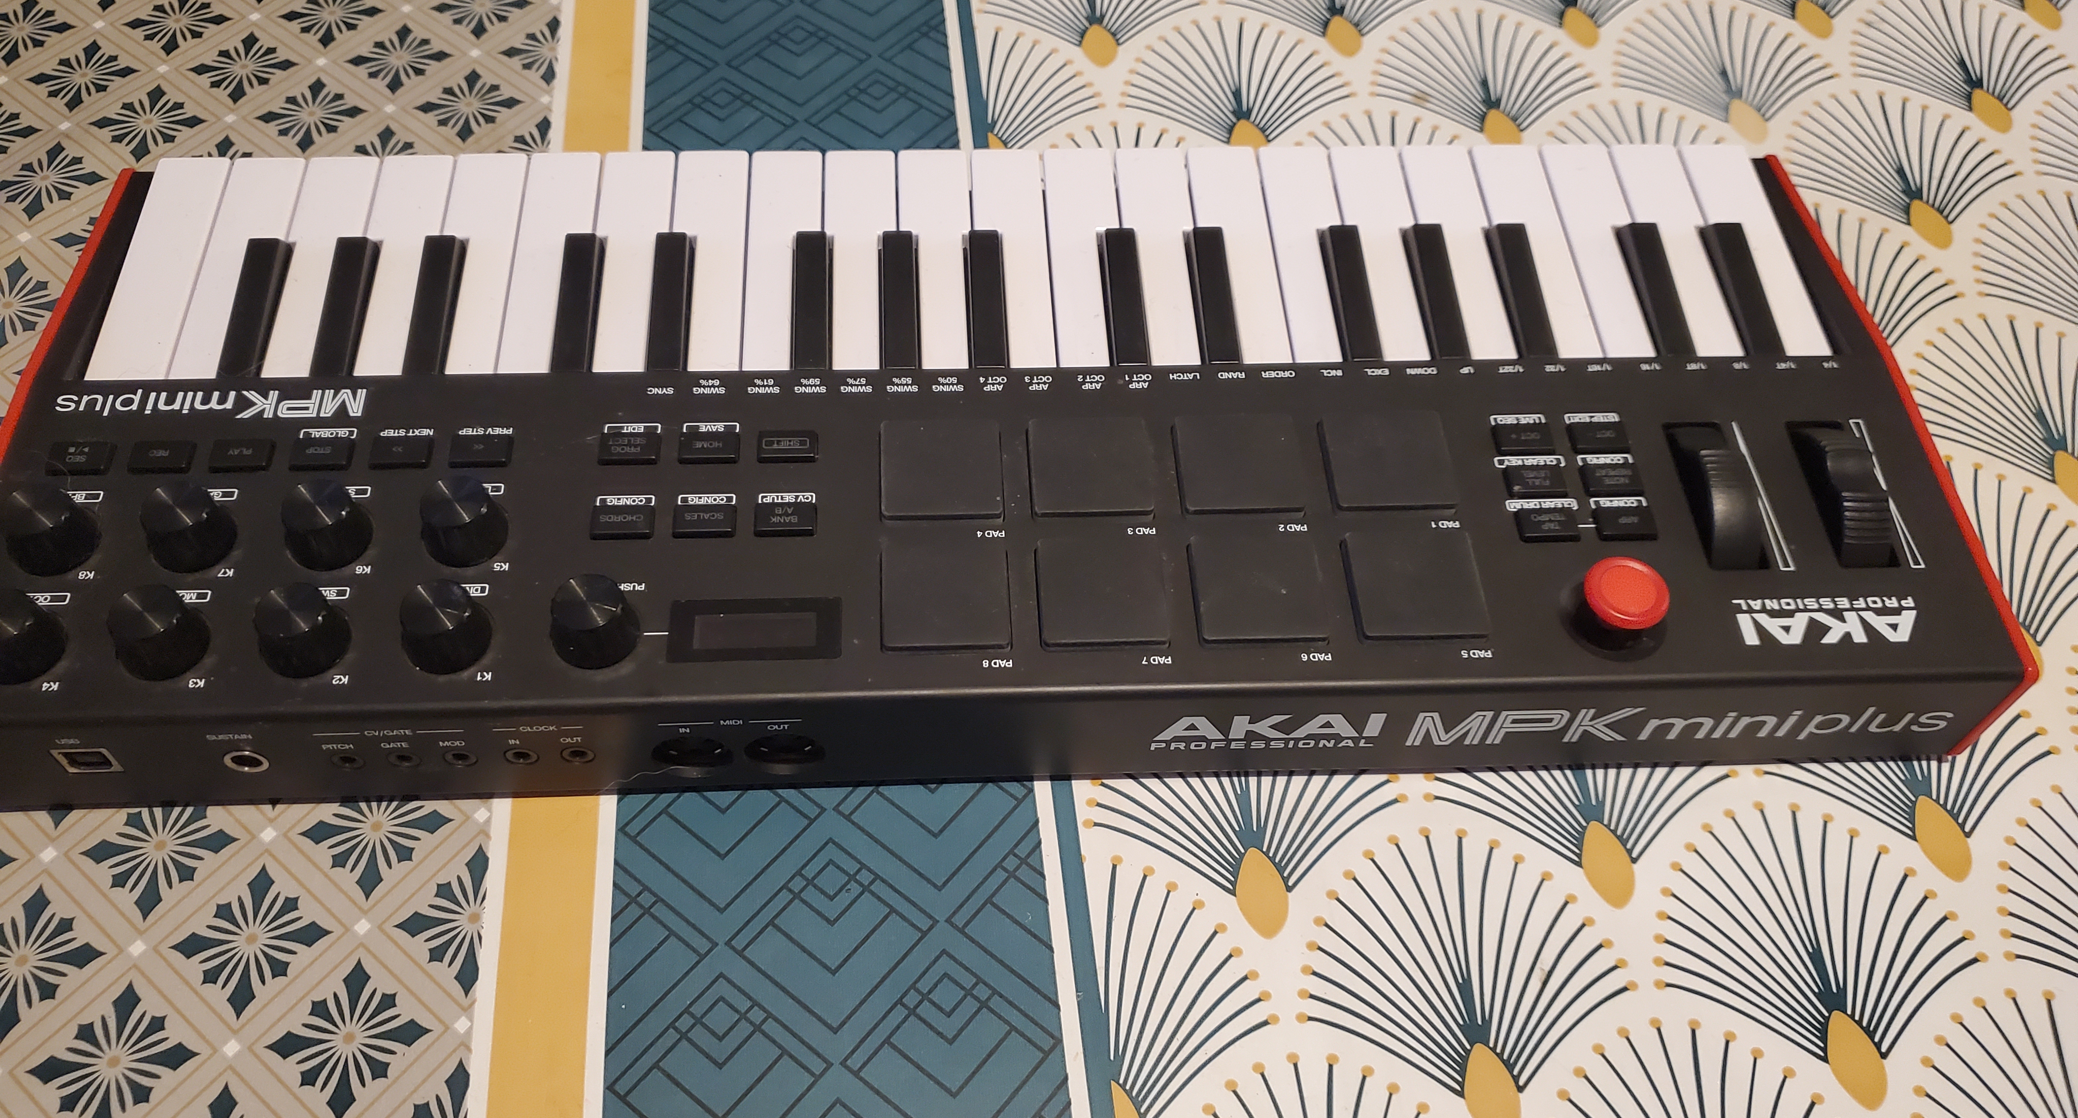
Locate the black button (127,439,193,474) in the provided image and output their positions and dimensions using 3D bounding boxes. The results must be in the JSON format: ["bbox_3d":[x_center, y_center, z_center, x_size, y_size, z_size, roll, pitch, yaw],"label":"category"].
[{"bbox_3d":[-0.208,-0.024,0.371,0.014,0.003,0.008,-1,56,-3],"label":"black button"}]

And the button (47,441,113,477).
[{"bbox_3d":[-0.223,-0.024,0.363,0.014,0.003,0.009,-1,56,-3],"label":"button"}]

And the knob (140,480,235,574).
[{"bbox_3d":[-0.191,-0.008,0.349,0.018,0.013,0.018,-1,57,-3],"label":"knob"}]

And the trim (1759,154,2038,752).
[{"bbox_3d":[0.216,-0.039,0.408,0.004,0.037,0.180,-1,58,-3],"label":"trim"}]

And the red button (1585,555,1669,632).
[{"bbox_3d":[0.129,0.007,0.343,0.018,0.006,0.018,-1,56,-3],"label":"red button"}]

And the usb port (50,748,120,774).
[{"bbox_3d":[-0.206,0.041,0.340,0.012,0.011,0.008,-1,54,-3],"label":"usb port"}]

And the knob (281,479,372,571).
[{"bbox_3d":[-0.164,-0.009,0.356,0.019,0.012,0.019,-1,56,-3],"label":"knob"}]

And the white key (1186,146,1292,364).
[{"bbox_3d":[0.053,-0.079,0.421,0.019,0.010,0.076,-1,59,-3],"label":"white key"}]

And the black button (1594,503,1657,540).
[{"bbox_3d":[0.139,-0.008,0.371,0.014,0.003,0.008,-1,56,-3],"label":"black button"}]

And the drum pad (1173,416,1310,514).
[{"bbox_3d":[0.048,-0.023,0.379,0.029,0.003,0.029,-1,56,-3],"label":"drum pad"}]

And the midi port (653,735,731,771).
[{"bbox_3d":[-0.080,0.042,0.363,0.018,0.017,0.008,-1,53,-3],"label":"midi port"}]

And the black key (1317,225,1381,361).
[{"bbox_3d":[0.082,-0.069,0.410,0.010,0.008,0.049,-1,58,-3],"label":"black key"}]

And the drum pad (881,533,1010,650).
[{"bbox_3d":[-0.021,0.008,0.355,0.029,0.003,0.029,-1,56,-3],"label":"drum pad"}]

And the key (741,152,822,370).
[{"bbox_3d":[-0.067,-0.076,0.419,0.019,0.011,0.084,-1,58,-3],"label":"key"}]

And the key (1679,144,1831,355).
[{"bbox_3d":[0.194,-0.083,0.429,0.019,0.010,0.075,-1,59,-3],"label":"key"}]

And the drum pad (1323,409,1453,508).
[{"bbox_3d":[0.084,-0.024,0.373,0.028,0.003,0.028,-1,56,-3],"label":"drum pad"}]

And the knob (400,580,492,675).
[{"bbox_3d":[-0.131,0.014,0.342,0.019,0.012,0.019,-1,56,-3],"label":"knob"}]

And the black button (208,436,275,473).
[{"bbox_3d":[-0.187,-0.024,0.367,0.014,0.003,0.009,-1,57,-3],"label":"black button"}]

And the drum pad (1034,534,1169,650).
[{"bbox_3d":[0.015,0.008,0.355,0.029,0.003,0.028,-1,57,-3],"label":"drum pad"}]

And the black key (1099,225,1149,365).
[{"bbox_3d":[0.022,-0.068,0.405,0.009,0.008,0.048,-1,59,-3],"label":"black key"}]

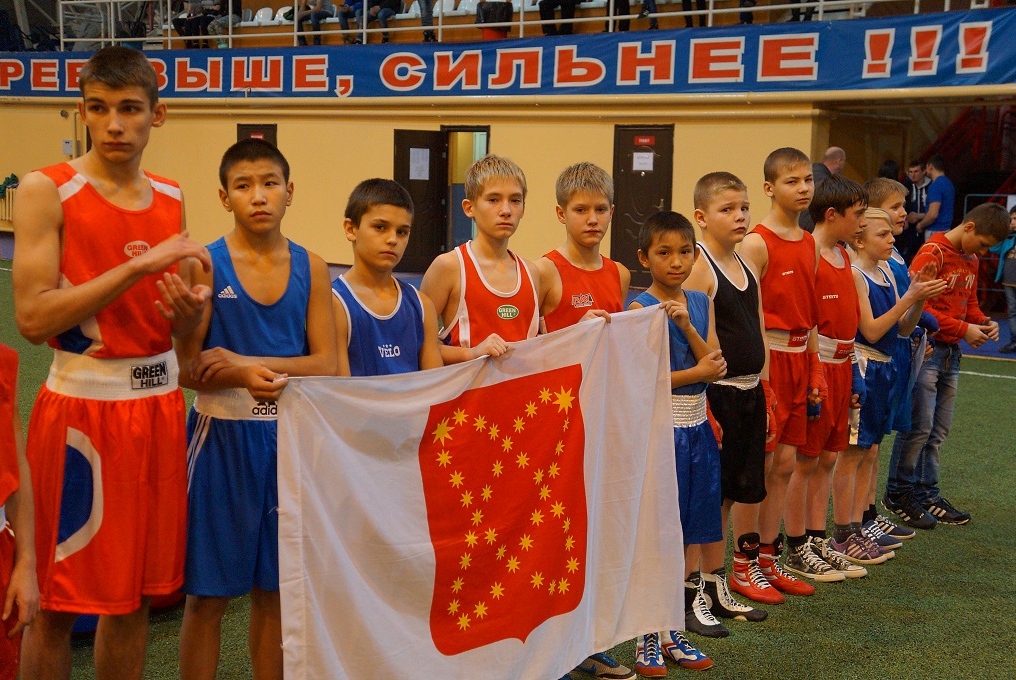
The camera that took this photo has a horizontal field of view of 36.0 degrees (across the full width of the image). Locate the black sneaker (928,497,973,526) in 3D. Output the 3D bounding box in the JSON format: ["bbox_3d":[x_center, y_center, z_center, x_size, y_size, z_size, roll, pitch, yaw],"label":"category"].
[{"bbox_3d":[1.843,0.711,6.707,0.270,0.110,0.100,7,9,43],"label":"black sneaker"}]

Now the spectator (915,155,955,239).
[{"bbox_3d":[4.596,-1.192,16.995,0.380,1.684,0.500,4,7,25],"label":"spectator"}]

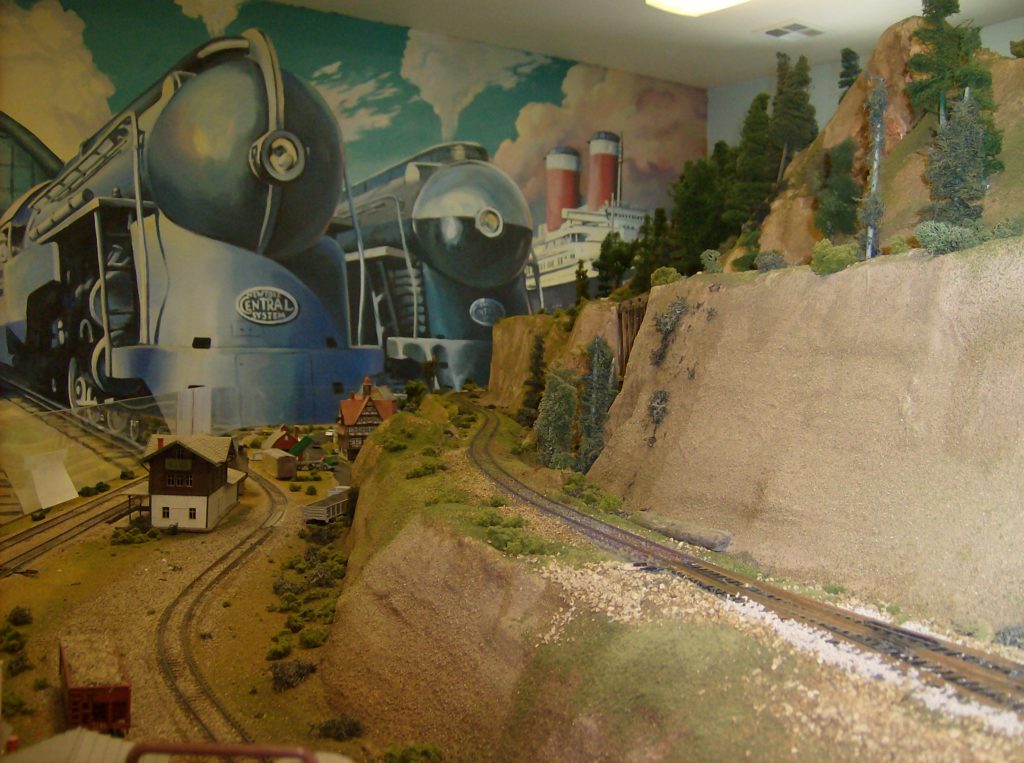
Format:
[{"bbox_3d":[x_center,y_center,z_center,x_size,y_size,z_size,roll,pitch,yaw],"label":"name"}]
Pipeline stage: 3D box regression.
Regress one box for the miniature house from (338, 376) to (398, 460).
[{"bbox_3d":[-0.222,0.055,1.645,0.082,0.121,0.075,-2,5,-18],"label":"miniature house"}]

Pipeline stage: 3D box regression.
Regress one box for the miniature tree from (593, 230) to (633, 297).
[{"bbox_3d":[0.114,-0.133,1.200,0.045,0.074,0.043,0,5,0],"label":"miniature tree"}]

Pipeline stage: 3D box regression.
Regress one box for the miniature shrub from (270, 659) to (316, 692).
[{"bbox_3d":[-0.138,0.185,0.668,0.029,0.018,0.024,0,3,0],"label":"miniature shrub"}]

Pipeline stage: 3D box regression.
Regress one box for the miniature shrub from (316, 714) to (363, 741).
[{"bbox_3d":[-0.096,0.192,0.590,0.026,0.013,0.020,0,3,0],"label":"miniature shrub"}]

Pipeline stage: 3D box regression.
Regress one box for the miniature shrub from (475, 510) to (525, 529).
[{"bbox_3d":[-0.007,0.093,0.720,0.034,0.009,0.019,0,5,0],"label":"miniature shrub"}]

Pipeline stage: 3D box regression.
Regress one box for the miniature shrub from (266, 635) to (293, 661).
[{"bbox_3d":[-0.159,0.181,0.725,0.017,0.013,0.016,0,5,0],"label":"miniature shrub"}]

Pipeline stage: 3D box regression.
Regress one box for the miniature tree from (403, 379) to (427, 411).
[{"bbox_3d":[-0.137,0.018,1.500,0.035,0.046,0.034,0,3,0],"label":"miniature tree"}]

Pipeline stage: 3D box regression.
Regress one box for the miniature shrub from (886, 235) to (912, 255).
[{"bbox_3d":[0.211,-0.075,0.580,0.013,0.011,0.013,0,5,0],"label":"miniature shrub"}]

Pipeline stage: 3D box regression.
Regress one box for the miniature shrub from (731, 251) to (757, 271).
[{"bbox_3d":[0.162,-0.084,0.740,0.020,0.015,0.018,0,3,0],"label":"miniature shrub"}]

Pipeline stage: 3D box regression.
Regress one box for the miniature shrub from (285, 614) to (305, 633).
[{"bbox_3d":[-0.163,0.181,0.794,0.015,0.012,0.015,0,3,0],"label":"miniature shrub"}]

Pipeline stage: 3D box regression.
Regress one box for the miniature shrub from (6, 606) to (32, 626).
[{"bbox_3d":[-0.375,0.179,0.809,0.020,0.014,0.018,0,3,0],"label":"miniature shrub"}]

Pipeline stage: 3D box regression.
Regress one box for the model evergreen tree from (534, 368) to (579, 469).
[{"bbox_3d":[0.034,0.028,0.810,0.034,0.076,0.032,0,3,0],"label":"model evergreen tree"}]

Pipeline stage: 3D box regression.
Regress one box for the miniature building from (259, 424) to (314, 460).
[{"bbox_3d":[-0.355,0.093,1.680,0.078,0.047,0.070,-2,5,-22],"label":"miniature building"}]

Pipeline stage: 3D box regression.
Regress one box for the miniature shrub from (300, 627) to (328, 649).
[{"bbox_3d":[-0.141,0.182,0.754,0.021,0.015,0.018,0,3,0],"label":"miniature shrub"}]

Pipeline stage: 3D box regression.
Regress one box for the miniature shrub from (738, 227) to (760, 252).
[{"bbox_3d":[0.185,-0.111,0.830,0.017,0.019,0.017,0,5,0],"label":"miniature shrub"}]

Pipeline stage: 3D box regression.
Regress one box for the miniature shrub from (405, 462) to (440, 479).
[{"bbox_3d":[-0.078,0.078,0.930,0.031,0.011,0.020,0,5,0],"label":"miniature shrub"}]

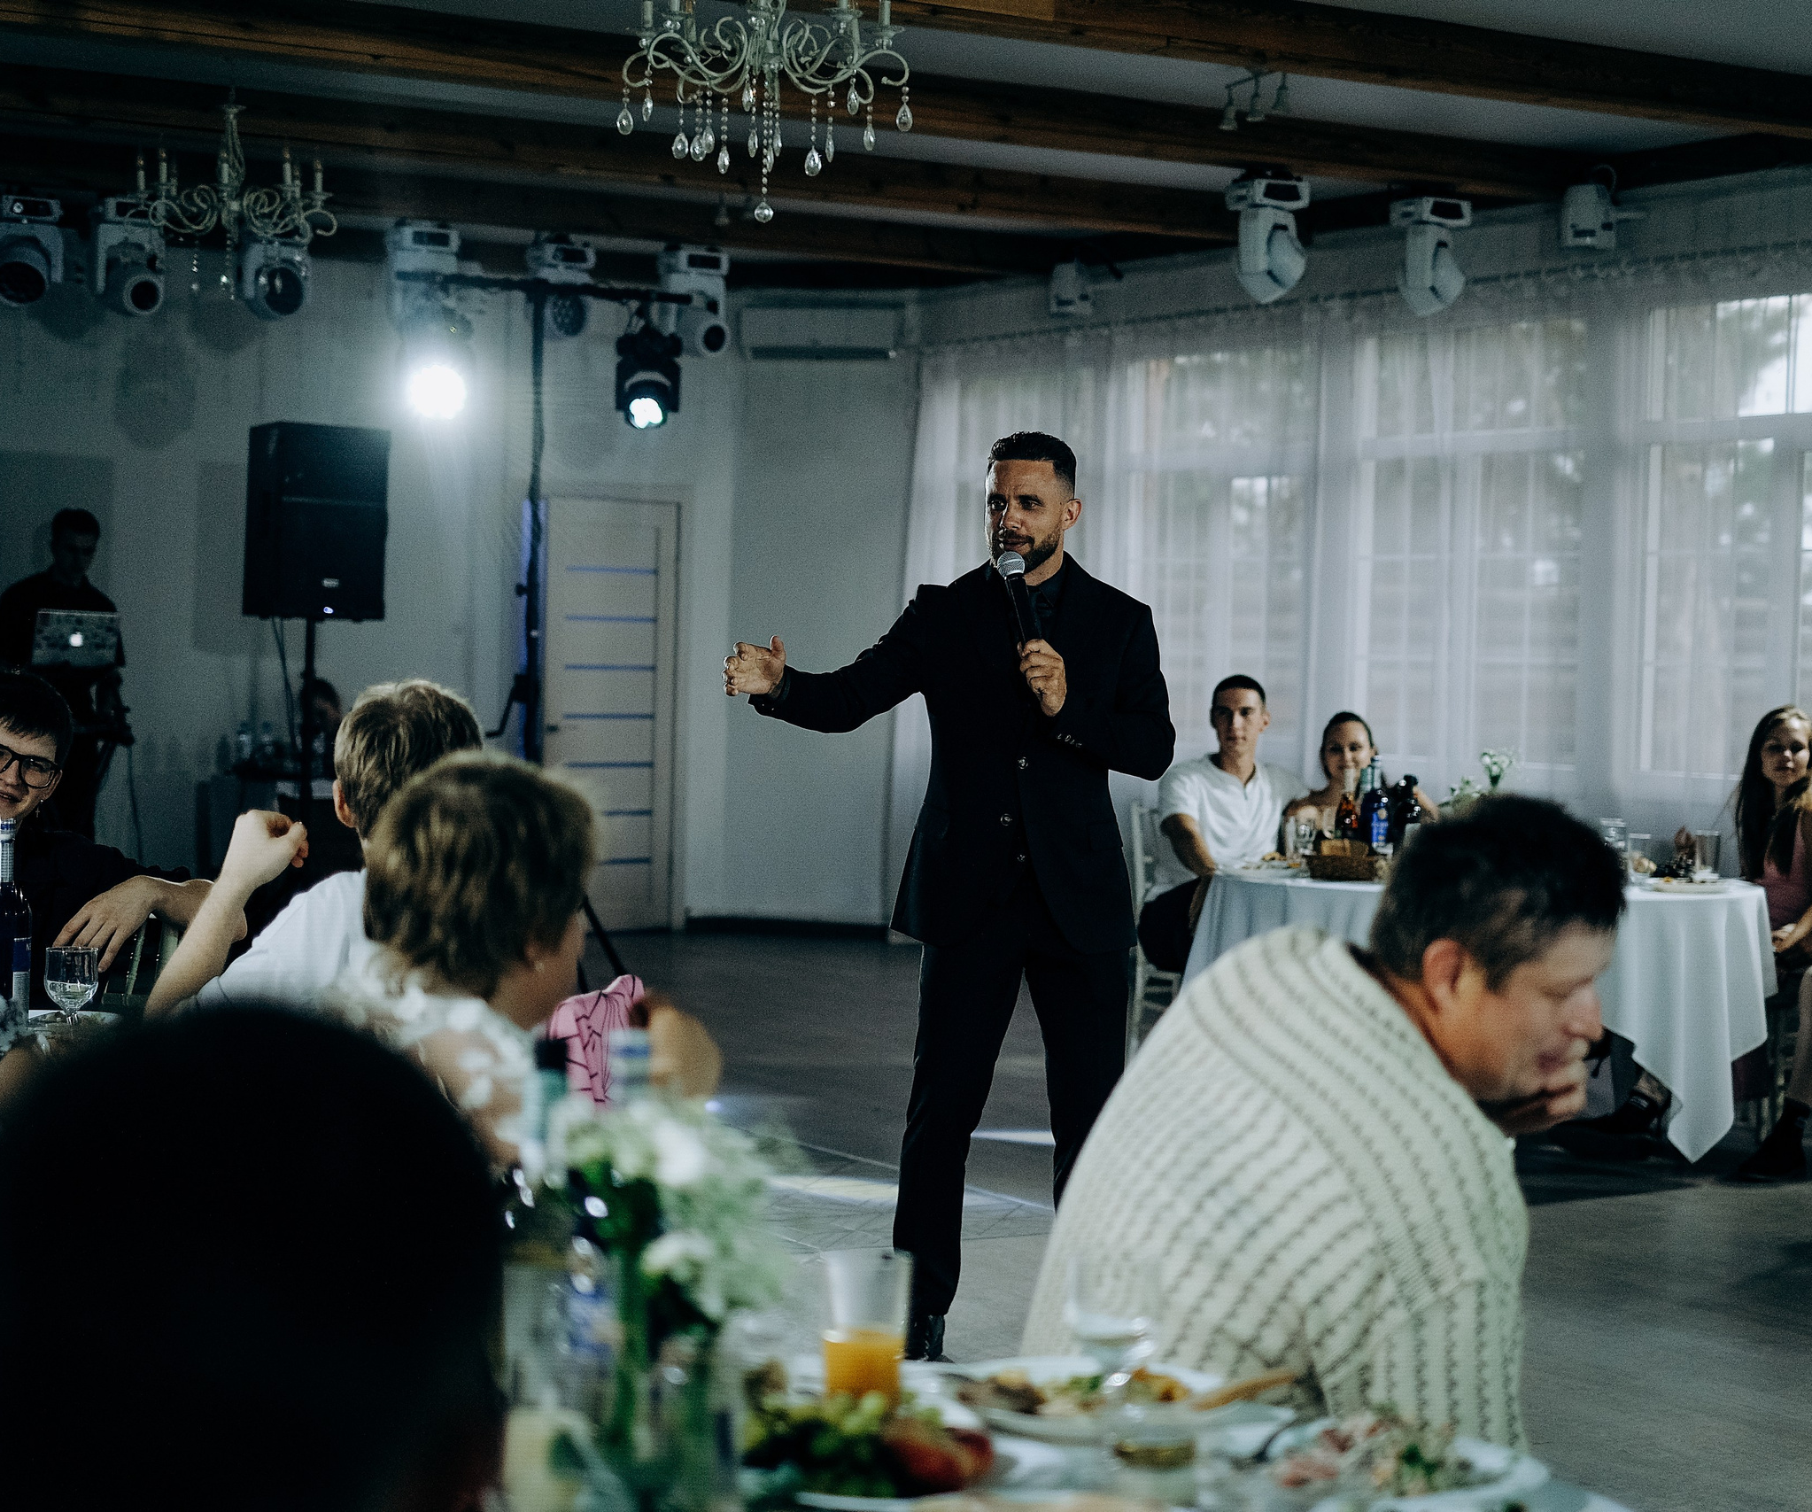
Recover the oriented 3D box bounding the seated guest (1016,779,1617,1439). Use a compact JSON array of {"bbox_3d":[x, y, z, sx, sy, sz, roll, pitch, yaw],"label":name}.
[{"bbox_3d":[0.445,0.684,3.248,0.740,1.280,0.520,1,2,-20],"label":"seated guest"}]

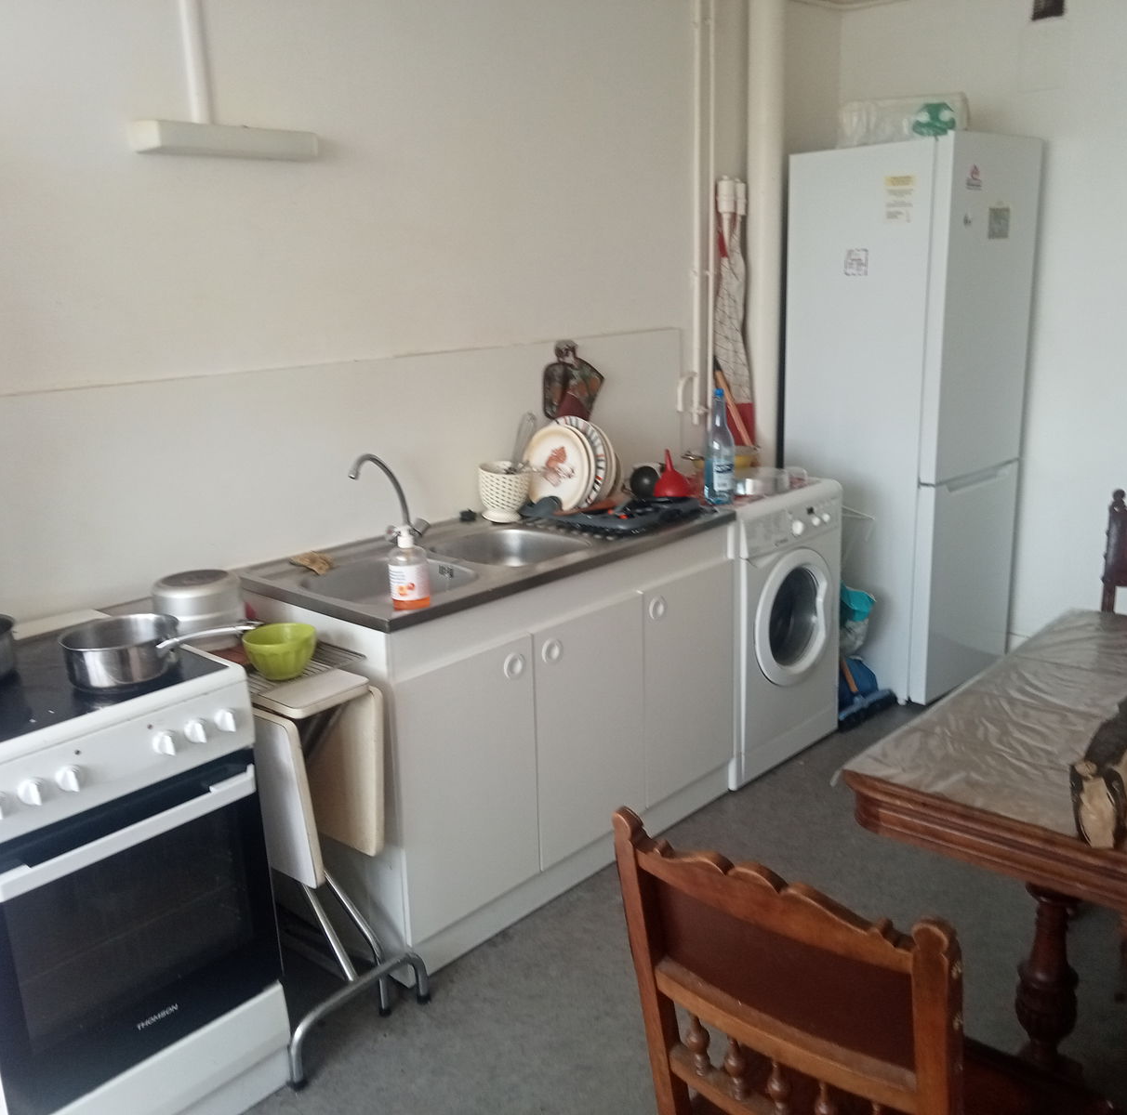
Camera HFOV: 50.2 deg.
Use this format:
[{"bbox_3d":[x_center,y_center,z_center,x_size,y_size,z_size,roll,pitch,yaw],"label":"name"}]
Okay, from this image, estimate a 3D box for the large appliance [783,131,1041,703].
[{"bbox_3d":[1.188,-0.484,4.237,0.610,1.855,0.600,13,21,43],"label":"large appliance"}]

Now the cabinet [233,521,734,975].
[{"bbox_3d":[-0.145,0.369,3.186,0.585,0.845,1.215,12,21,42],"label":"cabinet"}]

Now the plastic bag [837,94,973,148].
[{"bbox_3d":[1.103,-1.403,3.903,0.380,0.145,0.220,7,17,31],"label":"plastic bag"}]

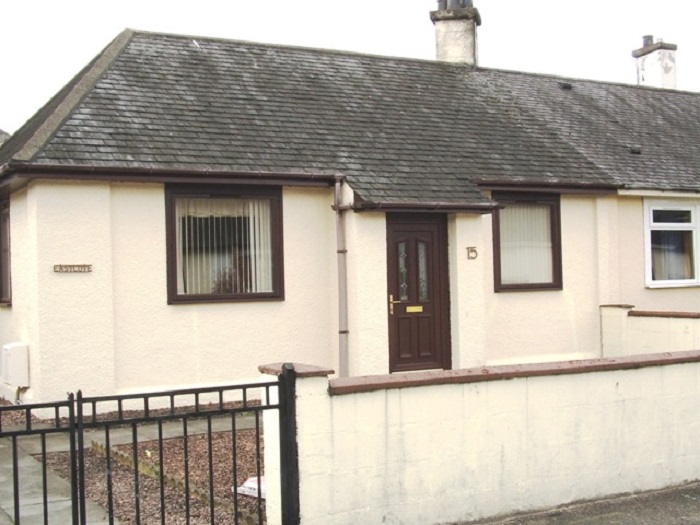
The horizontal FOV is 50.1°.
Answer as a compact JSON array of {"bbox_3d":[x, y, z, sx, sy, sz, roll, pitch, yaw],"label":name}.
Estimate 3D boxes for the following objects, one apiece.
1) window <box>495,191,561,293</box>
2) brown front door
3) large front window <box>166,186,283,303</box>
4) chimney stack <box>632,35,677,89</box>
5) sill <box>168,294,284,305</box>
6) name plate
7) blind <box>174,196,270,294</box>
[{"bbox_3d":[2.653,-0.297,11.228,1.259,1.475,0.120,-1,-1,-24],"label":"window"},{"bbox_3d":[0.921,0.412,10.178,0.983,2.142,0.090,-1,-1,-24],"label":"brown front door"},{"bbox_3d":[-1.541,-0.220,9.332,1.487,1.456,0.120,-1,-1,-24],"label":"large front window"},{"bbox_3d":[7.529,-4.858,18.474,0.505,1.503,0.905,-1,-1,-24],"label":"chimney stack"},{"bbox_3d":[-1.520,0.467,9.288,1.480,0.074,0.140,-1,-1,-24],"label":"sill"},{"bbox_3d":[-3.132,0.071,8.470,0.407,0.086,0.025,-1,-1,-24],"label":"name plate"},{"bbox_3d":[-1.575,-0.216,9.464,1.270,1.222,0.090,-1,-1,-24],"label":"blind"}]

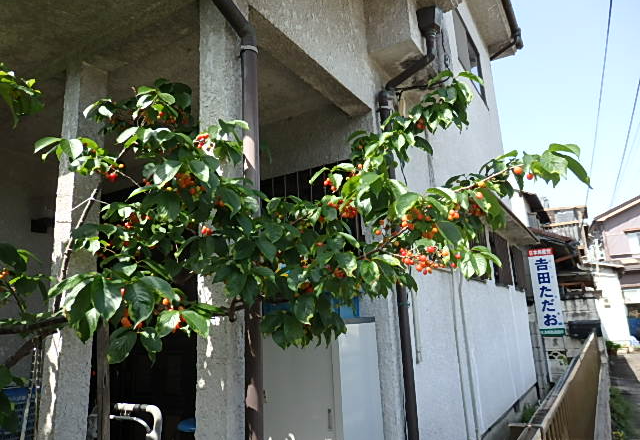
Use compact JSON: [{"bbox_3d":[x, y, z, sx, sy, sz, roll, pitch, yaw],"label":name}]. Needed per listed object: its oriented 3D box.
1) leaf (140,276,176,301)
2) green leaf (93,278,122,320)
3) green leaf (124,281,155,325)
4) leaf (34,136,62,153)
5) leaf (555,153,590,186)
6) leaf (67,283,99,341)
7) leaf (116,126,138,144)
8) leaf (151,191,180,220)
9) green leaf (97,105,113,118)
[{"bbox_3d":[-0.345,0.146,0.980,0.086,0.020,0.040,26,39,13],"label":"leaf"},{"bbox_3d":[-0.598,0.224,1.300,0.082,0.115,0.050,3,-13,-24],"label":"green leaf"},{"bbox_3d":[-0.508,0.232,1.300,0.082,0.120,0.045,2,-13,-21],"label":"green leaf"},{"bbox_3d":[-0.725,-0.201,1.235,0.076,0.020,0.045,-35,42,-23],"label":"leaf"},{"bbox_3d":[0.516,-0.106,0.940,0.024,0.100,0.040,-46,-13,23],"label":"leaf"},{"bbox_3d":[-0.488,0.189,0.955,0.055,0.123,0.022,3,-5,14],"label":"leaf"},{"bbox_3d":[-0.591,-0.260,1.420,0.066,0.054,0.050,3,-13,-23],"label":"leaf"},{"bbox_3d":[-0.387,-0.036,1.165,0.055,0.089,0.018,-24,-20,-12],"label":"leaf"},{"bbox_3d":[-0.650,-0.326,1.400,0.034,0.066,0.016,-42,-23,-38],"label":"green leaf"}]

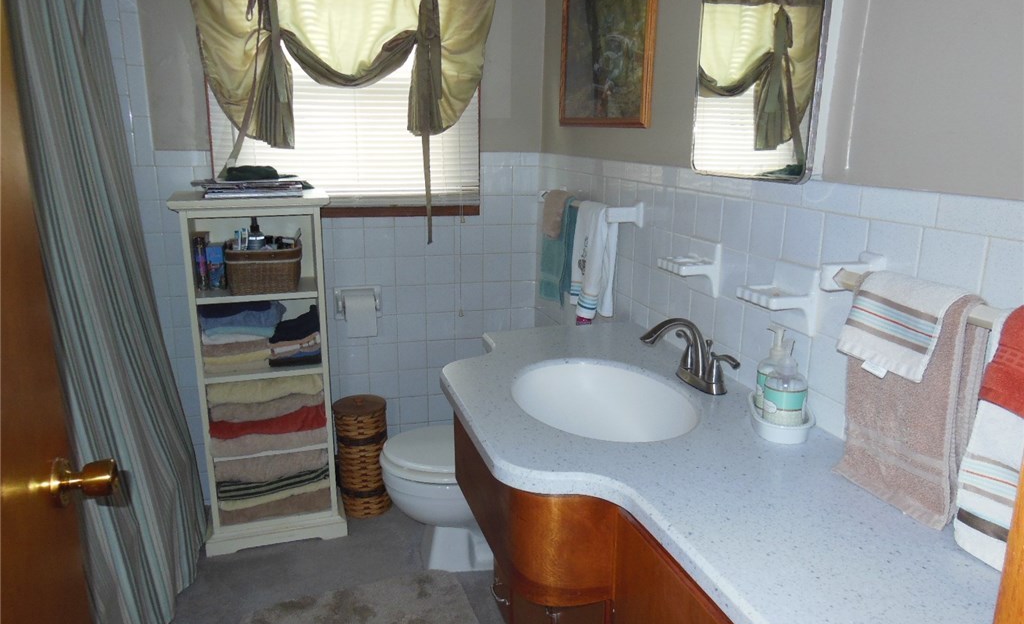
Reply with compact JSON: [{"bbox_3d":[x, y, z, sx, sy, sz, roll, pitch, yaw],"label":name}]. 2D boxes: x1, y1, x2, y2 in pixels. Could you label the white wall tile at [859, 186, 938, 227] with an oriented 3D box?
[{"bbox_3d":[0.600,-0.164,1.143,0.010,0.049,0.152,-3,14,-16],"label":"white wall tile"}]

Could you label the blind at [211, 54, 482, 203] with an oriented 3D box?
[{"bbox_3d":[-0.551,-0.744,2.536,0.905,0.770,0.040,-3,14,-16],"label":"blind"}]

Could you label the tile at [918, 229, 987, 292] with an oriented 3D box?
[{"bbox_3d":[0.636,-0.060,1.072,0.010,0.108,0.108,-3,14,-16],"label":"tile"}]

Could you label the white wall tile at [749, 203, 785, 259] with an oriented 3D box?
[{"bbox_3d":[0.509,-0.161,1.467,0.009,0.108,0.108,-3,14,-16],"label":"white wall tile"}]

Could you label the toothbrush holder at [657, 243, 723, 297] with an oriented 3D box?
[{"bbox_3d":[0.396,-0.102,1.687,0.097,0.120,0.130,-3,14,-16],"label":"toothbrush holder"}]

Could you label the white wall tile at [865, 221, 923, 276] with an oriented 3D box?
[{"bbox_3d":[0.600,-0.084,1.161,0.009,0.108,0.108,-3,14,-16],"label":"white wall tile"}]

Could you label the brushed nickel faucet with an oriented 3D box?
[{"bbox_3d":[0.346,0.085,1.542,0.178,0.146,0.200,-3,14,-16],"label":"brushed nickel faucet"}]

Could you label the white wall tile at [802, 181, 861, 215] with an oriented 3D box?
[{"bbox_3d":[0.563,-0.202,1.298,0.010,0.051,0.150,-3,14,-16],"label":"white wall tile"}]

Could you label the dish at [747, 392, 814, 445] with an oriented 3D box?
[{"bbox_3d":[0.490,0.190,1.350,0.107,0.037,0.187,4,14,12],"label":"dish"}]

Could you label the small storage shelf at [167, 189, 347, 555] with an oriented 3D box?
[{"bbox_3d":[-0.829,0.186,2.506,0.457,1.159,0.347,-3,14,-16],"label":"small storage shelf"}]

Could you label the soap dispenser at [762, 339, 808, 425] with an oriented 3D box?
[{"bbox_3d":[0.485,0.123,1.310,0.073,0.161,0.072,-6,15,-25],"label":"soap dispenser"}]

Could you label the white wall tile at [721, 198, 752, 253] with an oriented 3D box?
[{"bbox_3d":[0.479,-0.186,1.569,0.009,0.108,0.108,-3,14,-16],"label":"white wall tile"}]

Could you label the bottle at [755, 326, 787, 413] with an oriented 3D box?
[{"bbox_3d":[0.497,0.105,1.378,0.073,0.163,0.072,0,14,-4],"label":"bottle"}]

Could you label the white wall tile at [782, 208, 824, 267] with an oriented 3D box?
[{"bbox_3d":[0.543,-0.136,1.377,0.010,0.108,0.108,-3,14,-16],"label":"white wall tile"}]

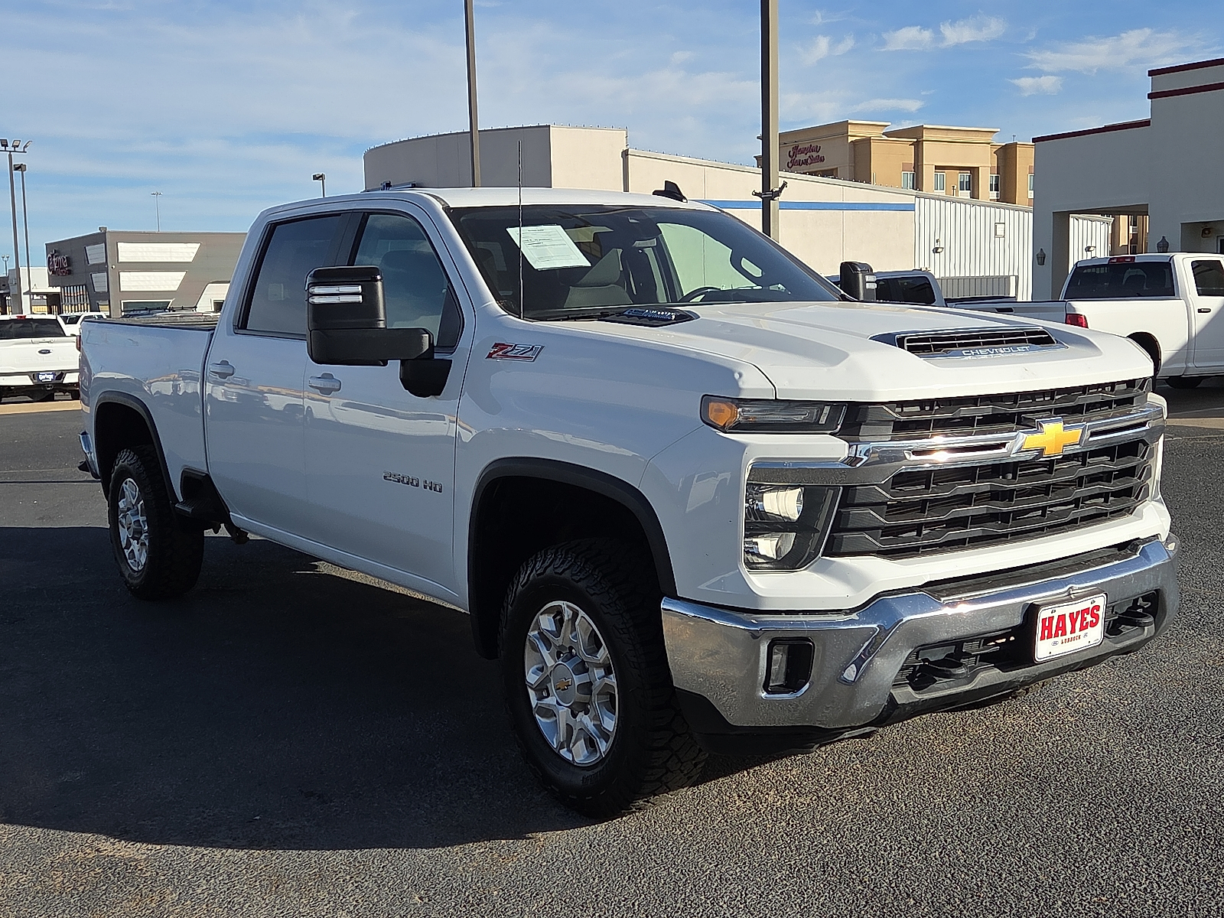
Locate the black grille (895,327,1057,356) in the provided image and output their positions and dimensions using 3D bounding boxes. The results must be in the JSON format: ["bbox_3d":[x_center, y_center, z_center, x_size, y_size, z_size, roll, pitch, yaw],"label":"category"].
[{"bbox_3d":[1.052,-0.340,3.923,0.650,0.065,0.080,-6,8,-36],"label":"black grille"}]

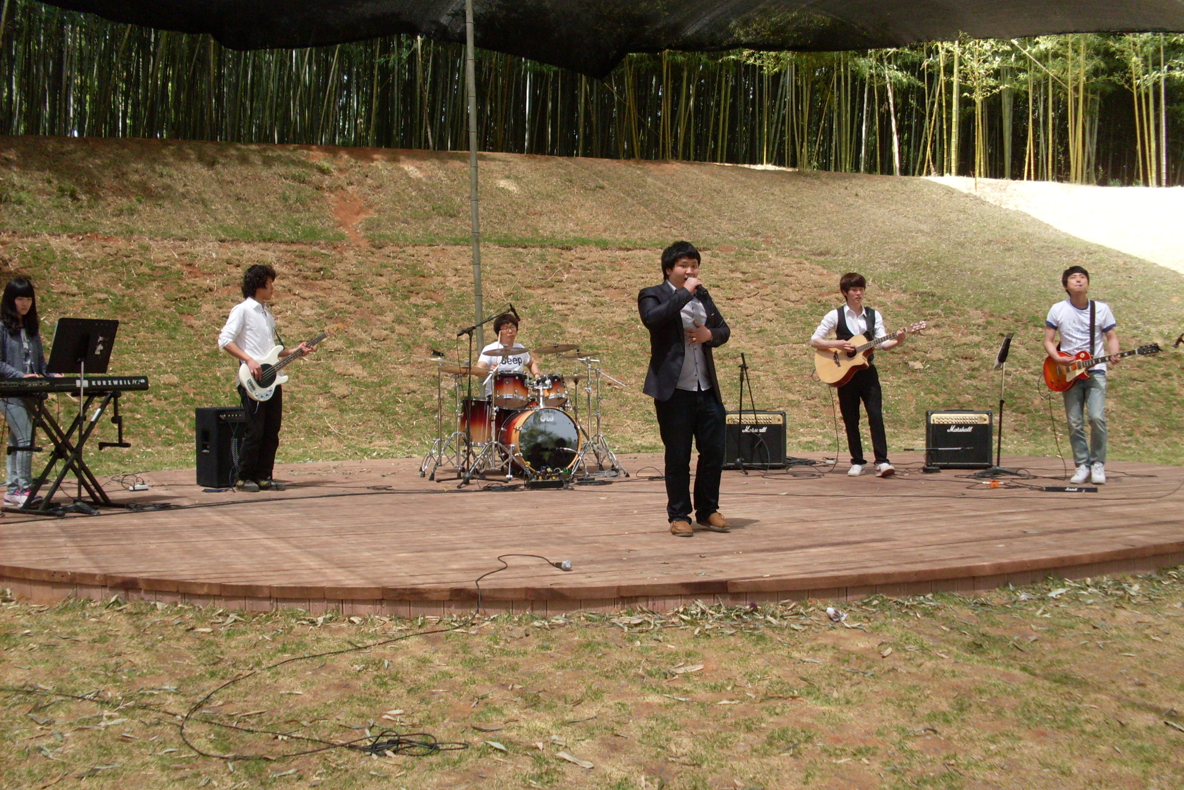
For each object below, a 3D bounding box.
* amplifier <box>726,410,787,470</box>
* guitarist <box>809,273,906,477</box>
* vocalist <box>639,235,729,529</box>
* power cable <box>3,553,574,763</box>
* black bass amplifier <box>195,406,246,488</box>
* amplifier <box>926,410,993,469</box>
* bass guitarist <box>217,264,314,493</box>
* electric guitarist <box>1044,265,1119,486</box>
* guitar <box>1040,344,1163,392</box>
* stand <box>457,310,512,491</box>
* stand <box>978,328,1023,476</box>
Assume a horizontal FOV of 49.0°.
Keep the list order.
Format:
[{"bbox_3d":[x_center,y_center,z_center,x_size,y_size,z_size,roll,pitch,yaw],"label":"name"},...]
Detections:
[{"bbox_3d":[1.482,0.398,11.839,0.600,0.520,0.280,0,2,2],"label":"amplifier"},{"bbox_3d":[2.267,-0.181,11.084,0.820,1.740,0.500,0,2,3],"label":"guitarist"},{"bbox_3d":[0.566,-0.040,7.804,0.580,1.750,0.450,-1,3,-18],"label":"vocalist"},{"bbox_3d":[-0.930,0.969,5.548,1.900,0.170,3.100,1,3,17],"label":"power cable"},{"bbox_3d":[-2.875,0.409,10.470,0.490,0.610,0.350,-2,3,-43],"label":"black bass amplifier"},{"bbox_3d":[3.357,0.405,11.856,0.575,0.510,0.280,1,3,15],"label":"amplifier"},{"bbox_3d":[-2.548,-0.144,10.064,0.560,1.750,0.580,1,3,31],"label":"bass guitarist"},{"bbox_3d":[3.964,-0.158,10.492,0.620,1.740,0.420,1,3,16],"label":"electric guitarist"},{"bbox_3d":[3.990,-0.260,10.200,0.080,0.340,0.980,11,-20,-42],"label":"guitar"},{"bbox_3d":[-0.958,-0.004,10.440,0.640,1.440,0.580,-1,3,-18],"label":"stand"},{"bbox_3d":[3.502,0.076,11.145,0.430,1.220,0.480,1,2,16],"label":"stand"}]

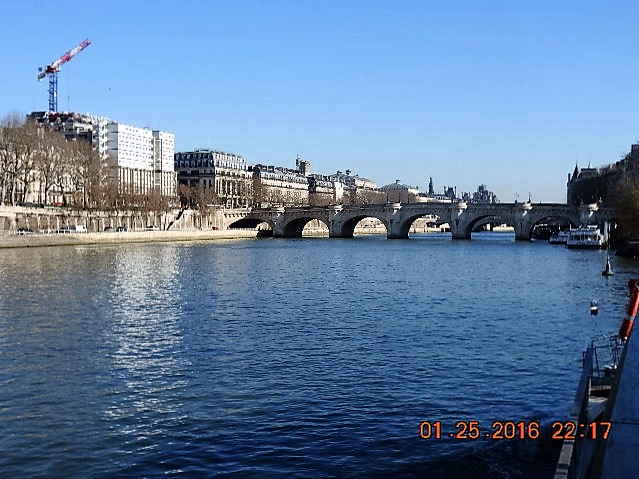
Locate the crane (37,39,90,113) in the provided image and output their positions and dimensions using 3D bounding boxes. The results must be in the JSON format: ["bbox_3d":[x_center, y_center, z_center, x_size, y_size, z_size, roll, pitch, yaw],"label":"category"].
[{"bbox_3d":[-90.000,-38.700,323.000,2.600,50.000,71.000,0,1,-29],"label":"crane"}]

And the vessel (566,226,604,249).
[{"bbox_3d":[59.900,-0.800,207.500,7.000,4.800,27.000,0,1,17],"label":"vessel"}]

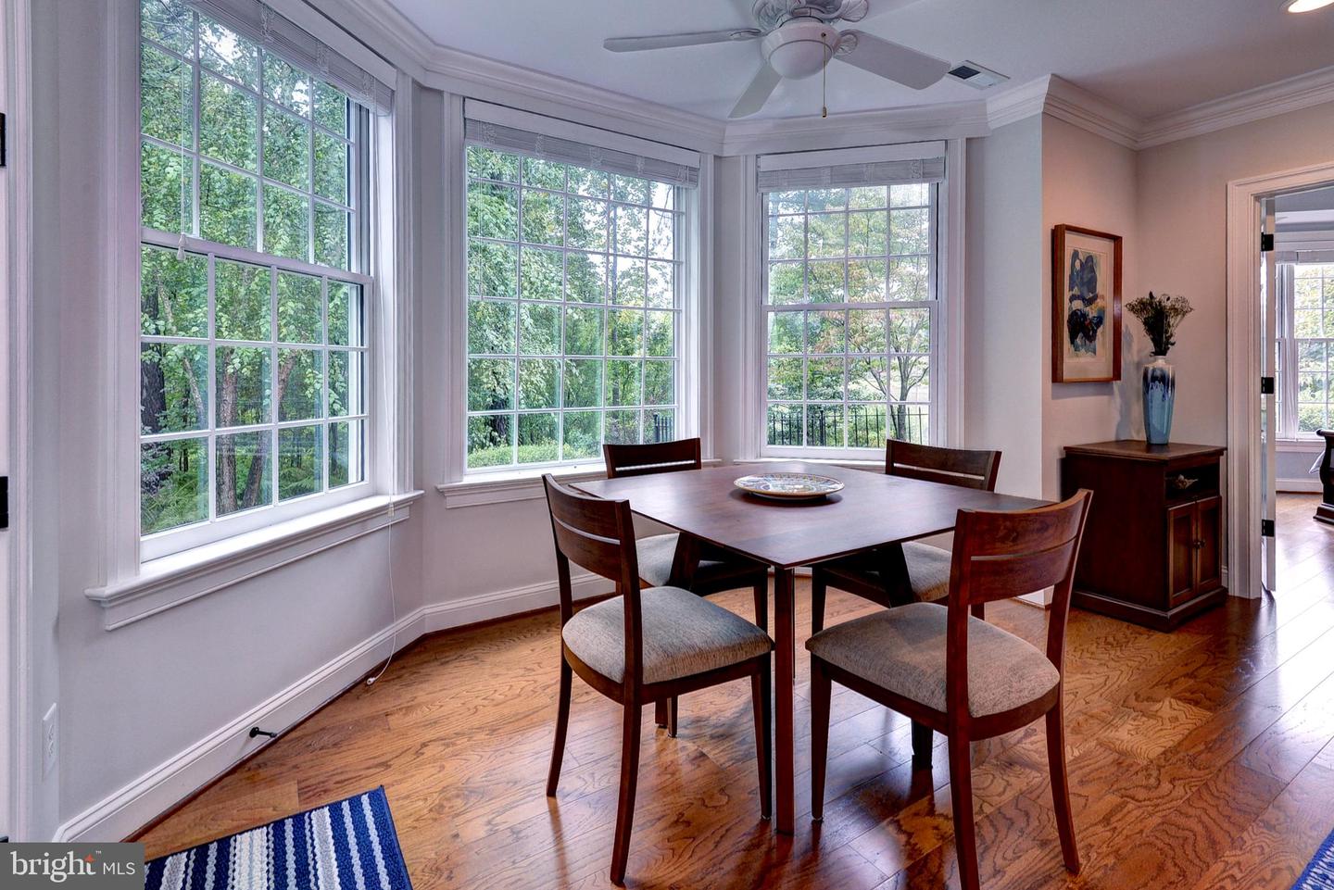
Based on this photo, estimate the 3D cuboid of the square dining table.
[{"bbox_3d":[0.375,0.527,1.796,1.000,0.766,1.000,-2,5,-32],"label":"square dining table"}]

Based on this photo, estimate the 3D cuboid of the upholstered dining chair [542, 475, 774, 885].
[{"bbox_3d":[-0.032,0.513,1.561,0.495,0.852,0.450,-3,5,-32],"label":"upholstered dining chair"}]

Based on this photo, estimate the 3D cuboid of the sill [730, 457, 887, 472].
[{"bbox_3d":[0.998,0.146,3.273,1.236,0.105,0.160,1,4,13],"label":"sill"}]

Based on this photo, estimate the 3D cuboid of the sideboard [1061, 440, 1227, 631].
[{"bbox_3d":[2.373,0.393,2.944,0.715,0.761,0.422,-2,5,-32],"label":"sideboard"}]

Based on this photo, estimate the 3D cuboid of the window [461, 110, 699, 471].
[{"bbox_3d":[-0.393,-0.738,3.036,1.282,1.690,0.130,-2,5,-31],"label":"window"}]

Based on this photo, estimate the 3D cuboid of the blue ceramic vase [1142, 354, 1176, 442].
[{"bbox_3d":[2.570,-0.236,3.098,0.130,0.460,0.130,3,5,40],"label":"blue ceramic vase"}]

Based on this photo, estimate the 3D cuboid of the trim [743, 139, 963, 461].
[{"bbox_3d":[1.000,-0.764,3.272,1.156,1.726,0.110,1,4,13],"label":"trim"}]

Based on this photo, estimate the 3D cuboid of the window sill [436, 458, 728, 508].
[{"bbox_3d":[-0.379,0.177,3.016,1.524,0.105,0.160,-2,5,-31],"label":"window sill"}]

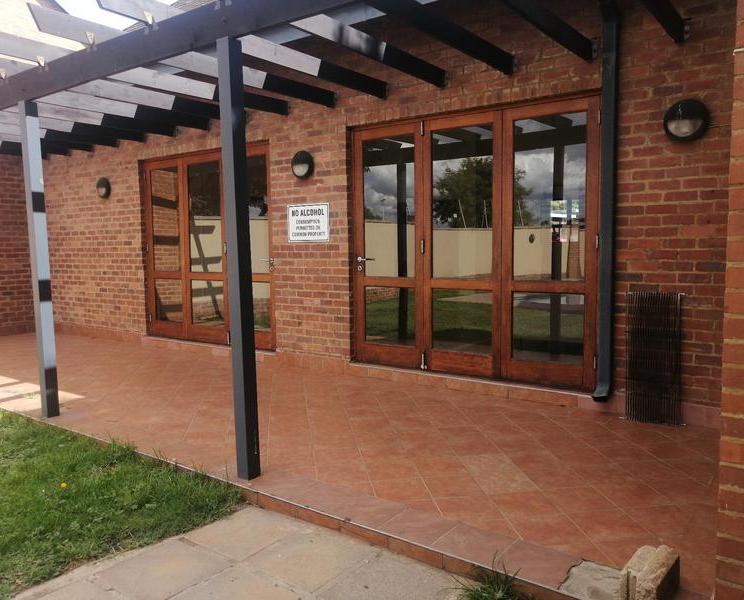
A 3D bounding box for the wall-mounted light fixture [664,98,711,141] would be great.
[{"bbox_3d":[2.248,-1.293,4.476,0.295,0.295,0.090,3,7,36],"label":"wall-mounted light fixture"}]

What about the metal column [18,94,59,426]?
[{"bbox_3d":[-2.752,-0.304,5.180,0.095,2.599,0.100,3,7,36],"label":"metal column"}]

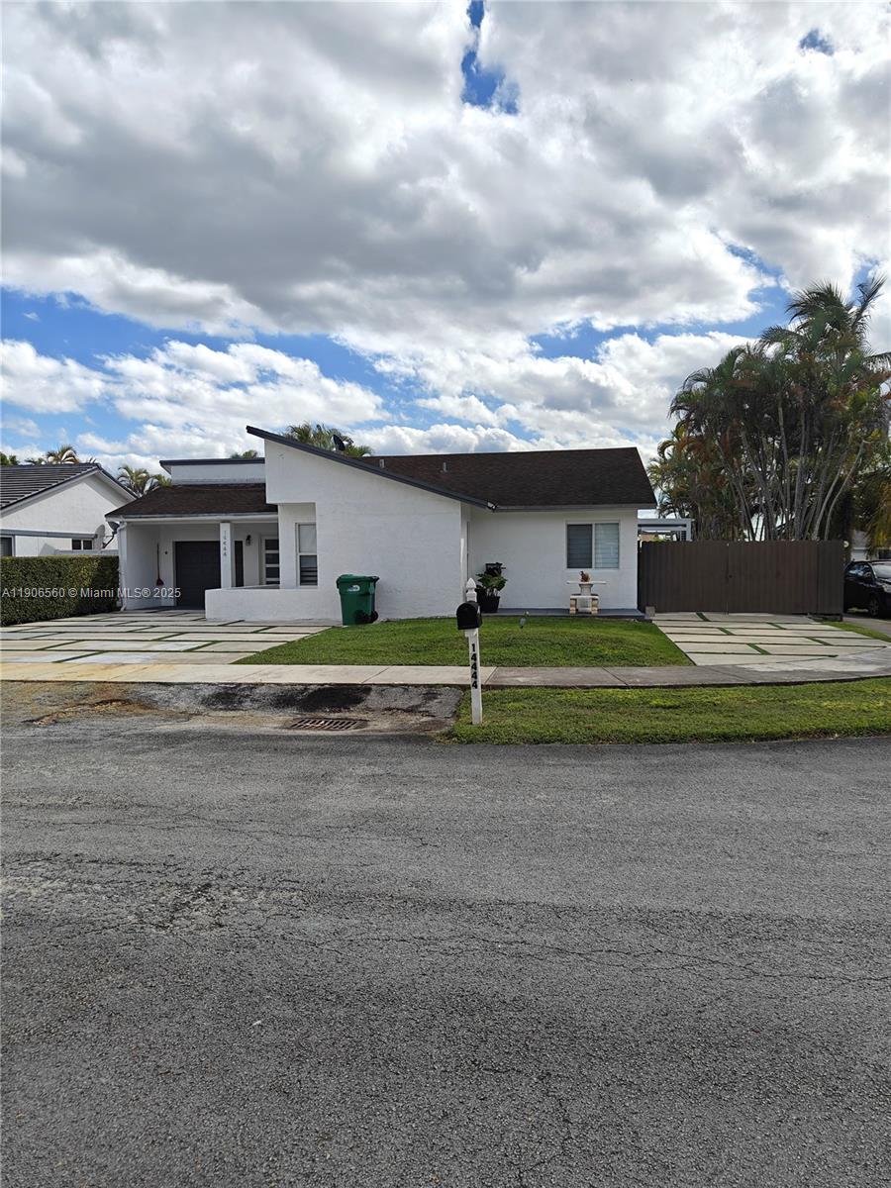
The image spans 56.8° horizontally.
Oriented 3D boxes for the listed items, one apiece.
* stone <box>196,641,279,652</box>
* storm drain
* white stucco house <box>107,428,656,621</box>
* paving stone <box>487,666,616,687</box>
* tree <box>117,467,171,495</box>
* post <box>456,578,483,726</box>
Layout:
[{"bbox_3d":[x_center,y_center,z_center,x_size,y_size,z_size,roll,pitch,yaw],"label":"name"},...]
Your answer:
[{"bbox_3d":[-3.573,0.962,14.264,1.250,0.090,1.400,0,3,7],"label":"stone"},{"bbox_3d":[-1.174,1.302,8.175,0.720,0.040,0.530,0,3,9],"label":"storm drain"},{"bbox_3d":[-1.500,-2.086,25.100,14.700,4.800,11.600,0,3,8],"label":"white stucco house"},{"bbox_3d":[1.387,1.114,10.735,1.640,0.100,1.530,0,3,5],"label":"paving stone"},{"bbox_3d":[-18.400,-4.184,50.000,3.400,7.100,3.400,-1,3,0],"label":"tree"},{"bbox_3d":[0.255,0.545,7.660,0.220,1.400,0.500,-2,3,7],"label":"post"}]

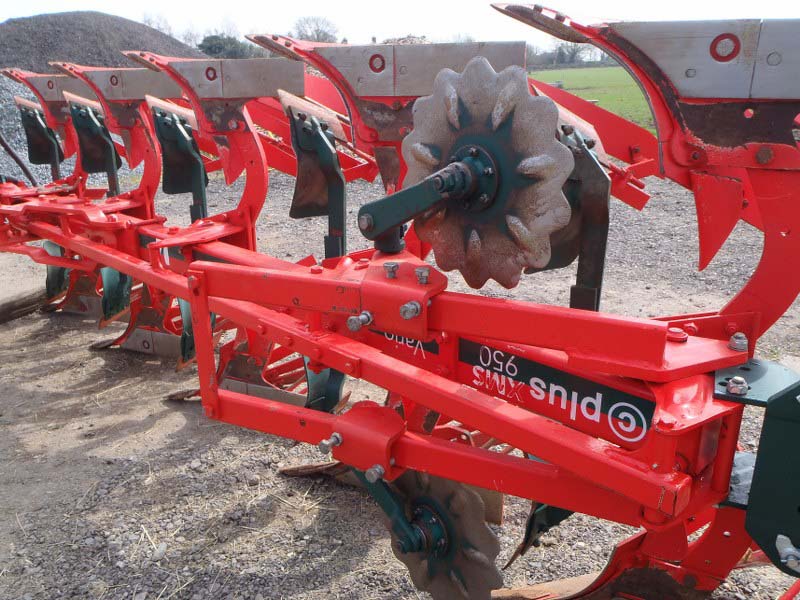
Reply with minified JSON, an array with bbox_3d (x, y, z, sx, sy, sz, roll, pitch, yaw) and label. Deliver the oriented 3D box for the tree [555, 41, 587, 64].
[{"bbox_3d":[42.806,-62.333,163.359,8.000,6.830,8.000,4,21,13],"label":"tree"}]

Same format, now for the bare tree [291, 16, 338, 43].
[{"bbox_3d":[-16.746,-50.821,129.431,9.000,10.800,9.000,-3,20,-6],"label":"bare tree"}]

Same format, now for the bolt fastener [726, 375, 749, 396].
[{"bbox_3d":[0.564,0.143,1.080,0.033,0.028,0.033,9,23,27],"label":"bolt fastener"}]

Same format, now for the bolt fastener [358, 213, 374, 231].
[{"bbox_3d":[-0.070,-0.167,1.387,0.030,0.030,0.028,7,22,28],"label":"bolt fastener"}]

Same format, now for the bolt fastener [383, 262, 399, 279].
[{"bbox_3d":[-0.019,-0.062,1.355,0.029,0.036,0.029,9,23,27],"label":"bolt fastener"}]

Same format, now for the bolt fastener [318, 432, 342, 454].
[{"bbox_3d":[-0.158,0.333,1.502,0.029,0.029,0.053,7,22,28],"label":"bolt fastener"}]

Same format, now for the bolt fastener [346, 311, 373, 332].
[{"bbox_3d":[-0.081,0.046,1.356,0.029,0.029,0.056,7,22,28],"label":"bolt fastener"}]

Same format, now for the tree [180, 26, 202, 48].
[{"bbox_3d":[-51.174,-61.910,161.142,6.300,11.440,6.300,-7,21,-15],"label":"tree"}]

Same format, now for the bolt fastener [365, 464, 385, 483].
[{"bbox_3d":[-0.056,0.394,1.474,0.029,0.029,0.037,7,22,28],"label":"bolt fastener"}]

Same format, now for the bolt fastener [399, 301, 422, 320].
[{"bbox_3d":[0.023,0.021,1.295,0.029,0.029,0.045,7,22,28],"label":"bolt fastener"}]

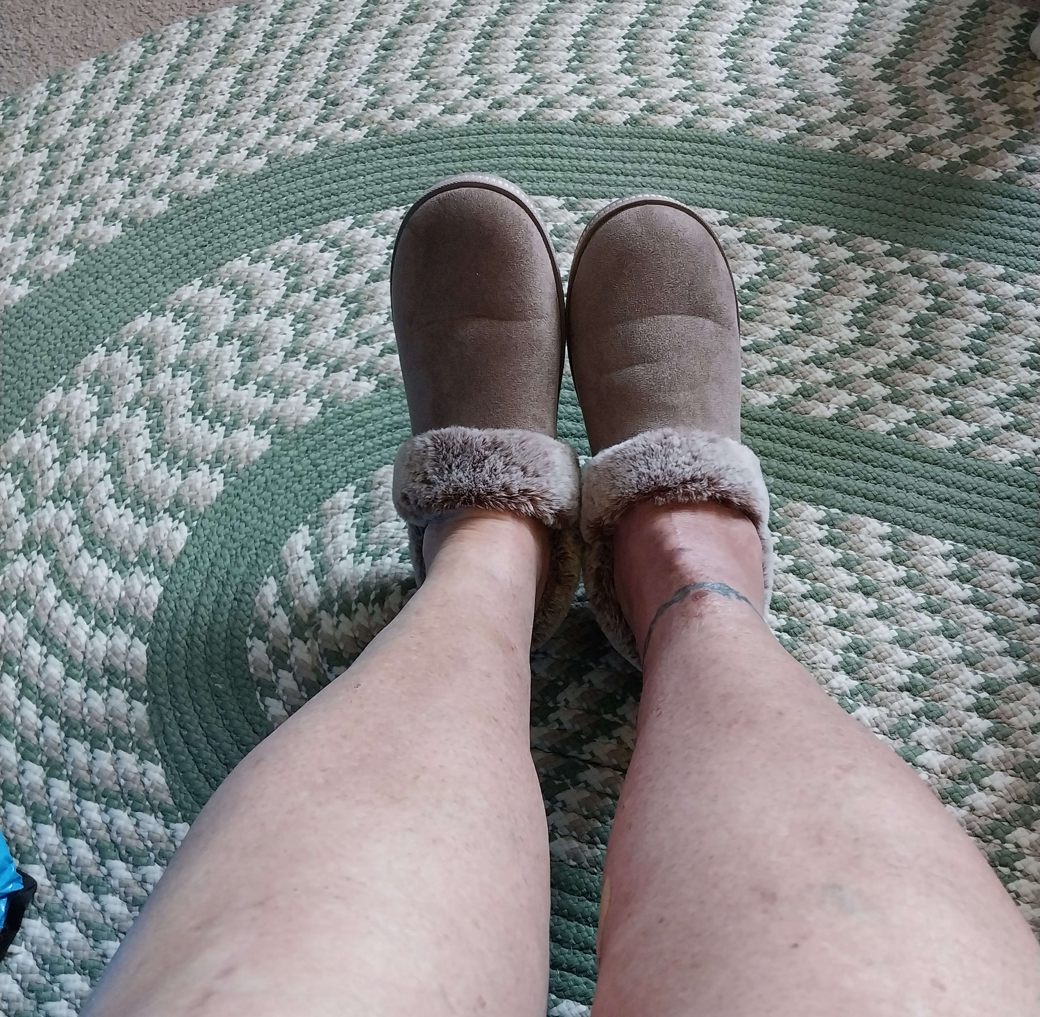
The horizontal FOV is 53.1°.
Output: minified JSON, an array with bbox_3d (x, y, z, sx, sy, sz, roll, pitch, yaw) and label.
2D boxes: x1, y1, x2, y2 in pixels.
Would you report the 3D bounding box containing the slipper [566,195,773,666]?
[{"bbox_3d":[0.087,-0.049,0.622,0.113,0.115,0.285,-2,97,-1],"label":"slipper"}]

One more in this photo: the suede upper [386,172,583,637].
[{"bbox_3d":[-0.023,-0.061,0.633,0.113,0.115,0.285,-3,99,-1],"label":"suede upper"}]

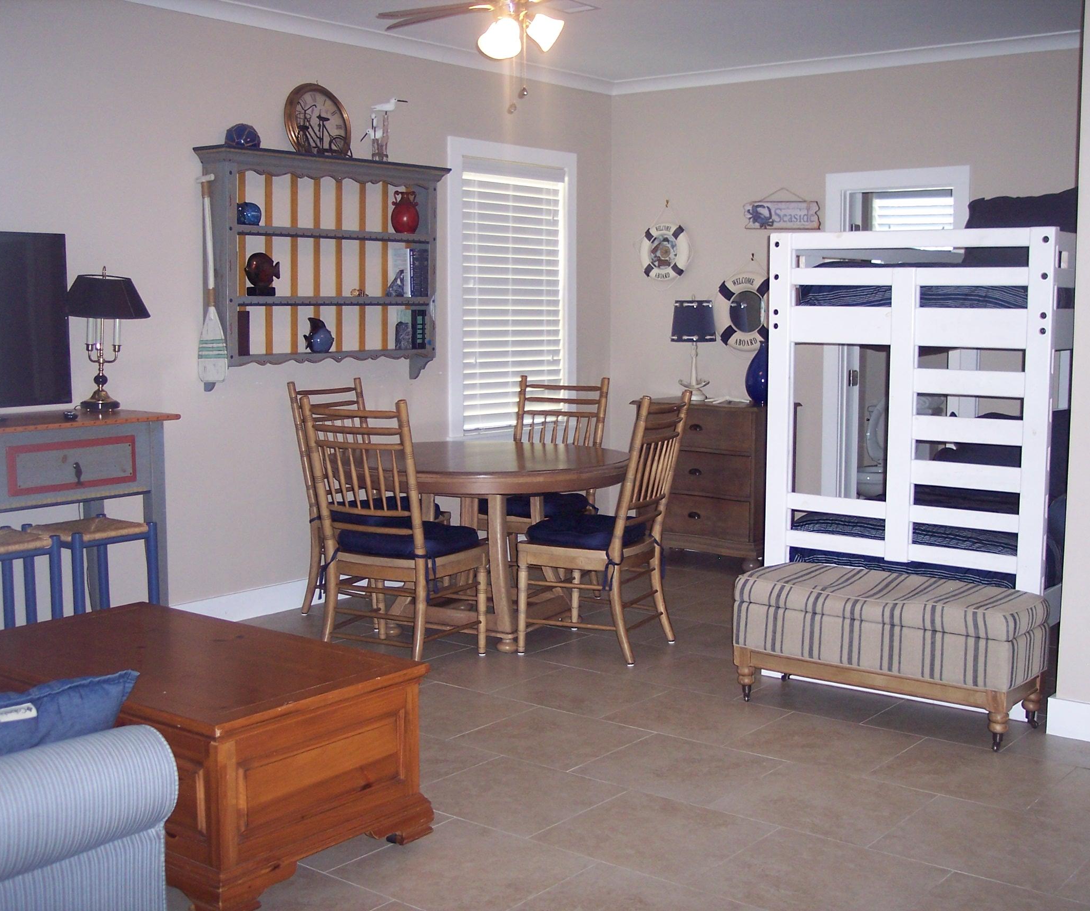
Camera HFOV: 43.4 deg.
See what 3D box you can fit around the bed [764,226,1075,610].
[{"bbox_3d":[1.904,-0.045,5.779,1.075,1.704,2.036,5,8,37],"label":"bed"}]

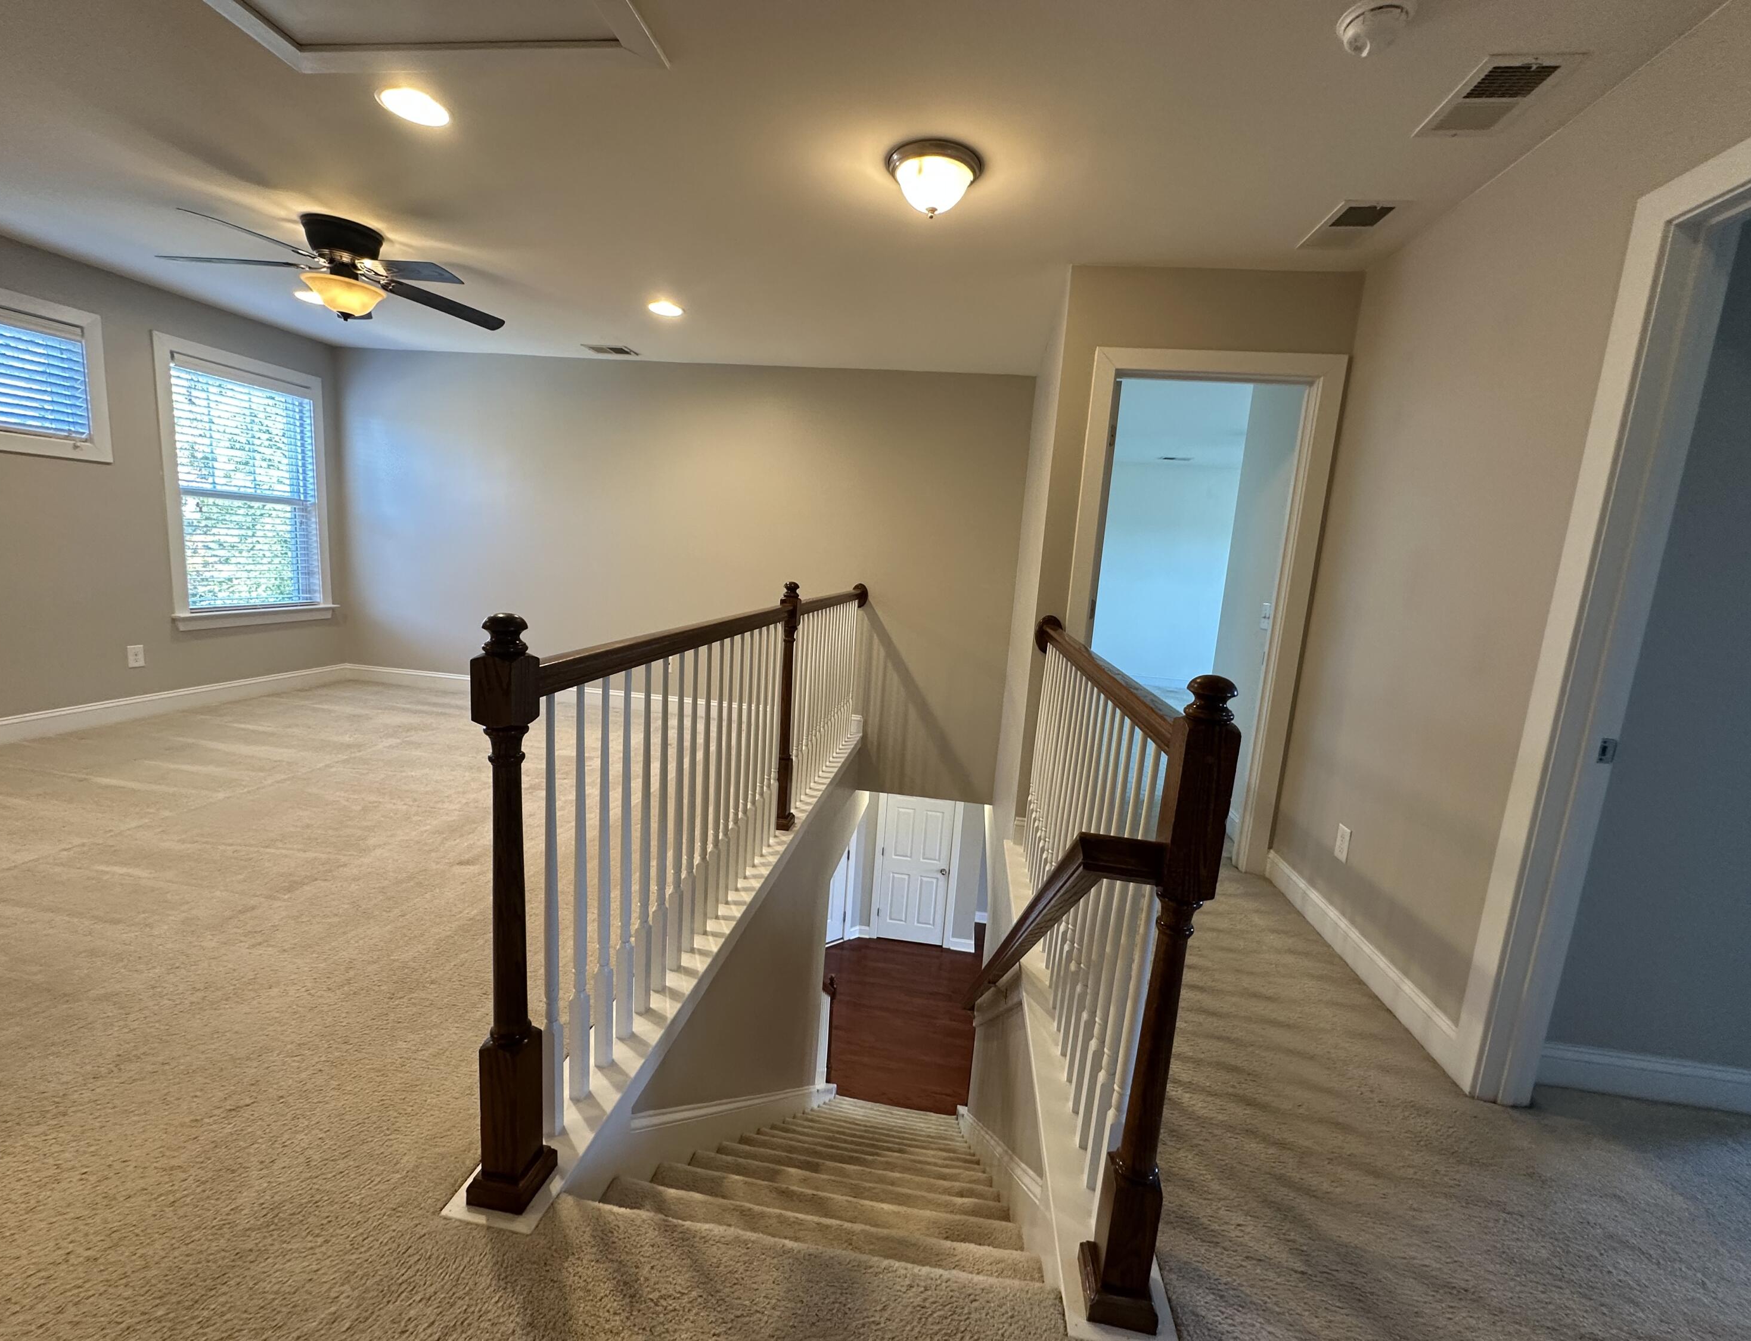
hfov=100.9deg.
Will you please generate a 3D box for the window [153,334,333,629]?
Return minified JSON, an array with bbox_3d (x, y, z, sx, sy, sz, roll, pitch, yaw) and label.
[{"bbox_3d":[-4.087,-1.151,4.745,0.104,1.690,1.110,5,9,7],"label":"window"}]

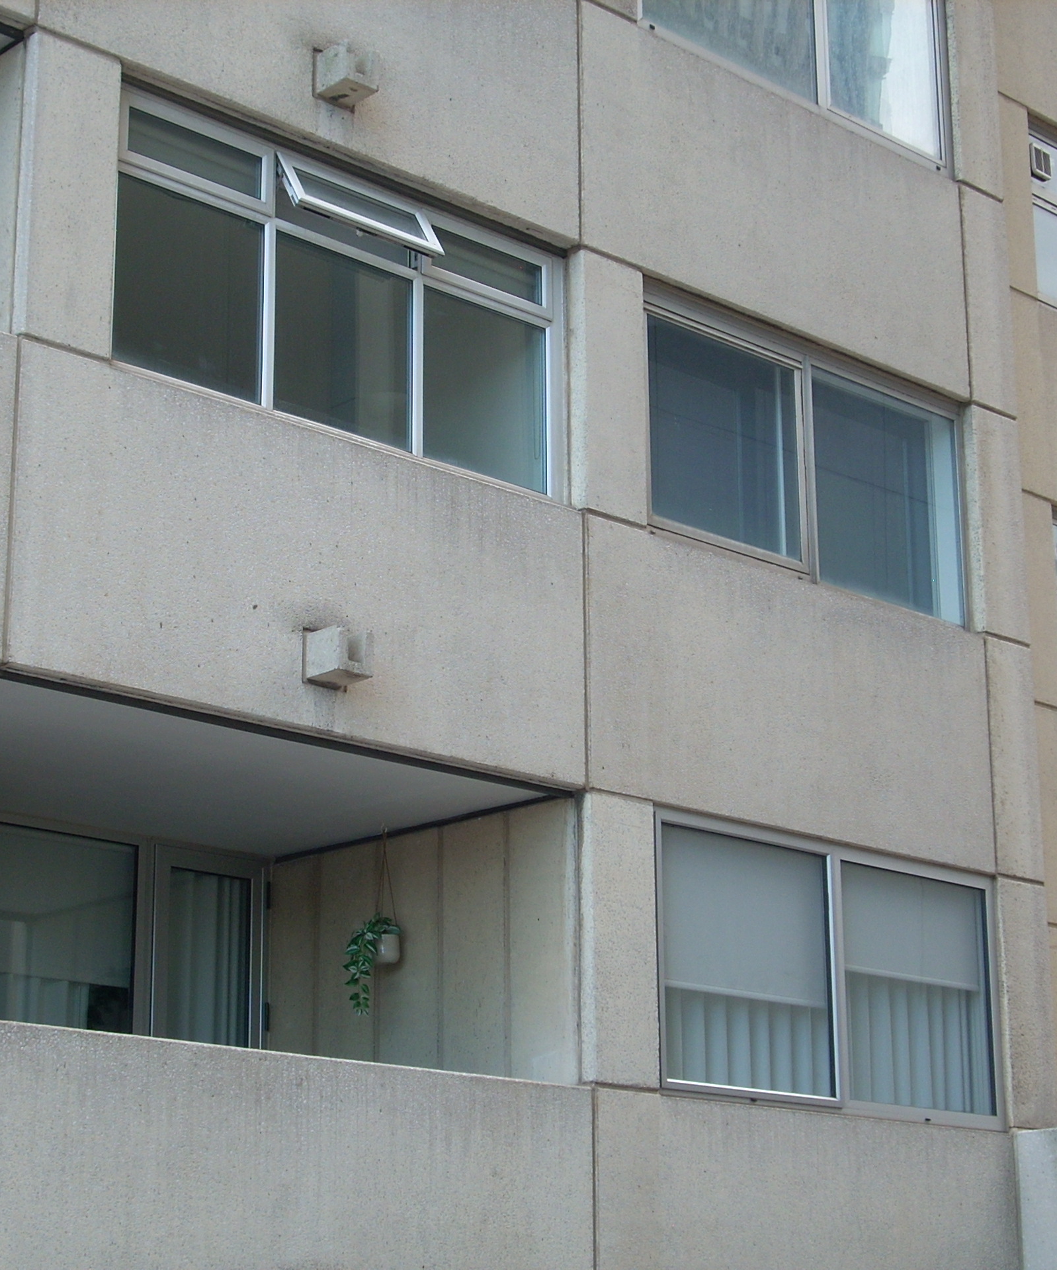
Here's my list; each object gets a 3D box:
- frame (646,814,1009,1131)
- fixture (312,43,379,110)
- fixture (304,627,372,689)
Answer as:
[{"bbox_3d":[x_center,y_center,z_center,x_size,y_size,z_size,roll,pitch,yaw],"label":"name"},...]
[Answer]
[{"bbox_3d":[1.489,1.677,12.911,2.615,1.325,0.090,15,-22,-41],"label":"frame"},{"bbox_3d":[-0.790,-2.481,11.632,0.200,0.205,0.200,15,-22,-41],"label":"fixture"},{"bbox_3d":[-0.776,0.081,10.899,0.200,0.205,0.200,15,-22,-41],"label":"fixture"}]

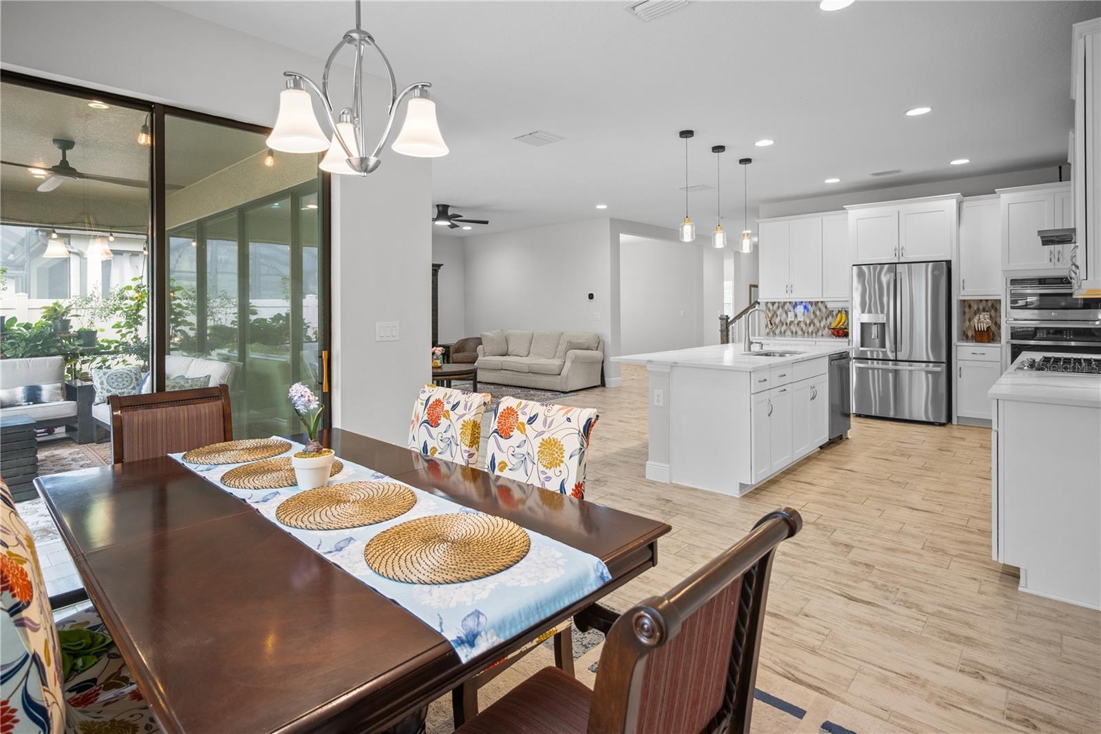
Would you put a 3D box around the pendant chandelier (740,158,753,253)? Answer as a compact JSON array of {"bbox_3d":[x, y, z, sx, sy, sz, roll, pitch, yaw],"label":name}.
[{"bbox_3d":[2.010,-1.654,5.658,0.135,0.960,0.135,4,6,42],"label":"pendant chandelier"}]

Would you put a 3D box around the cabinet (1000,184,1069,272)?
[{"bbox_3d":[5.331,-1.460,5.816,0.880,0.870,0.630,4,6,42],"label":"cabinet"}]

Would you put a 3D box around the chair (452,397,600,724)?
[{"bbox_3d":[-0.207,0.636,1.727,0.480,0.975,0.590,3,5,42],"label":"chair"}]

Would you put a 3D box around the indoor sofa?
[{"bbox_3d":[-0.182,-0.146,9.625,2.200,0.900,0.980,4,6,42],"label":"indoor sofa"}]

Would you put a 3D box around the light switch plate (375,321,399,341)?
[{"bbox_3d":[-1.065,-0.234,3.604,0.010,0.122,0.168,4,6,42],"label":"light switch plate"}]

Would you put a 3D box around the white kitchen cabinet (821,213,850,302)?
[{"bbox_3d":[3.818,-1.430,7.207,0.390,1.140,0.330,3,5,42],"label":"white kitchen cabinet"}]

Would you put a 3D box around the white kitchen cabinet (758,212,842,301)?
[{"bbox_3d":[3.541,-1.494,7.674,1.180,1.160,0.360,4,6,42],"label":"white kitchen cabinet"}]

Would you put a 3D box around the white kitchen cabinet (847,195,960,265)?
[{"bbox_3d":[4.324,-1.629,6.738,1.150,0.740,0.640,4,6,42],"label":"white kitchen cabinet"}]

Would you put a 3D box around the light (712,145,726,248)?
[{"bbox_3d":[1.607,-1.608,5.226,0.137,0.960,0.137,4,6,42],"label":"light"}]

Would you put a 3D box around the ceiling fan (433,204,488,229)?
[{"bbox_3d":[-1.522,-2.168,7.826,1.300,0.280,1.300,3,5,42],"label":"ceiling fan"}]

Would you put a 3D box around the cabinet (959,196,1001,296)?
[{"bbox_3d":[4.893,-1.335,6.239,0.376,1.140,0.330,3,5,42],"label":"cabinet"}]

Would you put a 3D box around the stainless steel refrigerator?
[{"bbox_3d":[4.194,-0.314,6.545,0.918,1.780,0.770,3,5,42],"label":"stainless steel refrigerator"}]

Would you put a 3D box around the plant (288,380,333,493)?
[{"bbox_3d":[-0.743,0.211,1.710,0.133,0.320,0.130,3,5,42],"label":"plant"}]

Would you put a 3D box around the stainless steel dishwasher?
[{"bbox_3d":[2.558,0.269,5.465,0.600,0.810,0.600,4,6,42],"label":"stainless steel dishwasher"}]

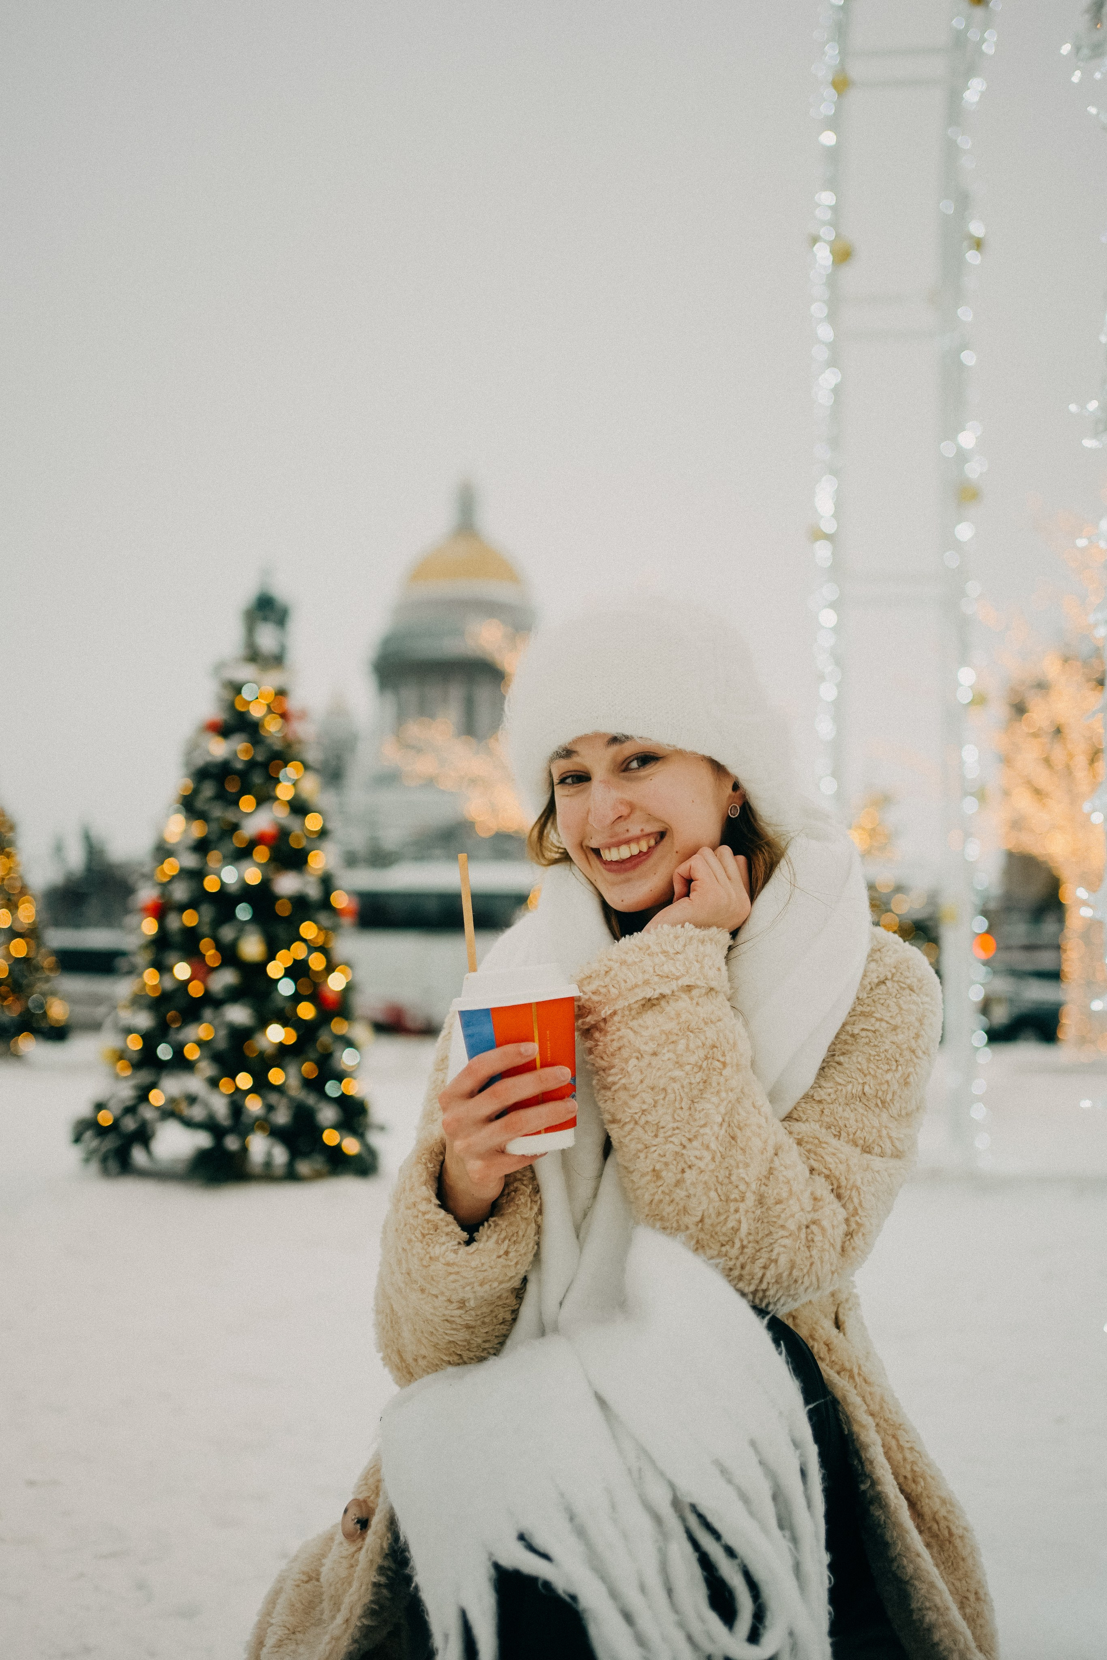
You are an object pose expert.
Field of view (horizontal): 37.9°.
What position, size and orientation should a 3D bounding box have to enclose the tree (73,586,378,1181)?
[{"bbox_3d":[-1.281,0.162,6.400,1.170,2.270,1.170,2,-4,-11],"label":"tree"}]

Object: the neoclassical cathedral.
[{"bbox_3d":[-18.475,-24.120,343.000,108.000,101.500,98.000,1,-4,-6],"label":"neoclassical cathedral"}]

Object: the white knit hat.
[{"bbox_3d":[0.087,-0.095,1.330,0.245,0.190,0.265,-6,-14,-2],"label":"white knit hat"}]

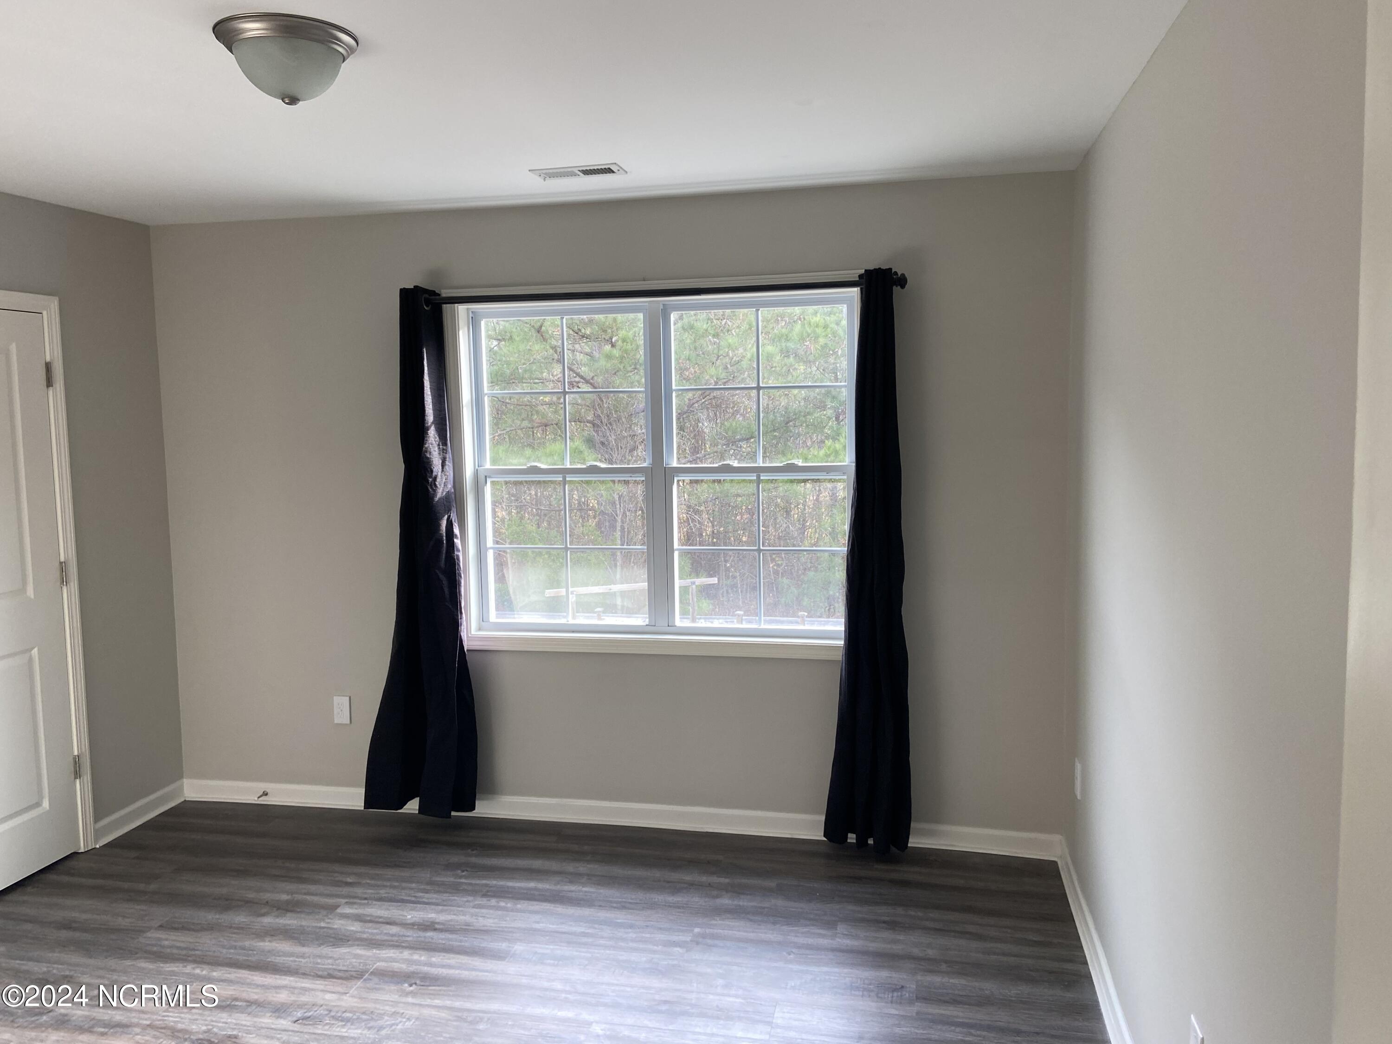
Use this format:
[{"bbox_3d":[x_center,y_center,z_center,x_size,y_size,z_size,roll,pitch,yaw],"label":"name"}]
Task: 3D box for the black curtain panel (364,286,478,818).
[{"bbox_3d":[-1.107,0.142,4.127,0.451,2.093,0.180,0,5,12],"label":"black curtain panel"}]

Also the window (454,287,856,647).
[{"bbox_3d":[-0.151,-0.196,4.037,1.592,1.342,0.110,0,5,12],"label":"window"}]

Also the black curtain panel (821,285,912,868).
[{"bbox_3d":[0.620,0.162,3.764,0.310,2.103,0.170,0,5,12],"label":"black curtain panel"}]

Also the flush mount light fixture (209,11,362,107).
[{"bbox_3d":[-0.885,-0.982,2.271,0.295,0.142,0.295,0,5,12],"label":"flush mount light fixture"}]

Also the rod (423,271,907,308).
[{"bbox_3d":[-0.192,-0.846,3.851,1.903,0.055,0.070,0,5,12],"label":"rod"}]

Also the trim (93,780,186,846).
[{"bbox_3d":[-2.275,1.191,4.292,0.020,0.098,0.511,0,5,12],"label":"trim"}]

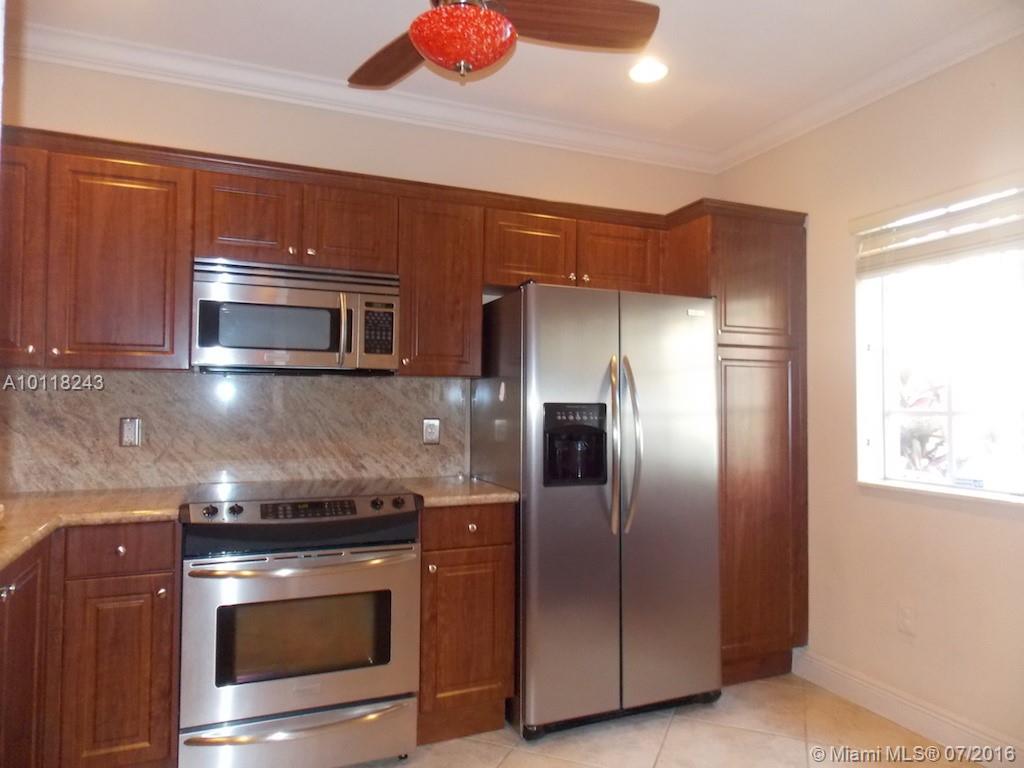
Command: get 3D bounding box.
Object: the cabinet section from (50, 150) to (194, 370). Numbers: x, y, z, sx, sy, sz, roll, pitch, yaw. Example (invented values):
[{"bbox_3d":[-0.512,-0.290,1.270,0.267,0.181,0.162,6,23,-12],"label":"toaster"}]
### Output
[{"bbox_3d":[-1.440,-0.415,2.557,0.447,0.735,0.324,1,-2,-23],"label":"cabinet section"}]

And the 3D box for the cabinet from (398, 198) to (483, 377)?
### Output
[{"bbox_3d":[-0.357,-0.394,3.012,0.367,0.741,0.352,1,-2,-23],"label":"cabinet"}]

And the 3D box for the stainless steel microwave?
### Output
[{"bbox_3d":[-0.874,-0.241,2.777,0.762,0.408,0.375,1,-2,-23],"label":"stainless steel microwave"}]

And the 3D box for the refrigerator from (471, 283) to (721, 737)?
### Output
[{"bbox_3d":[0.324,0.486,3.016,0.897,1.735,0.770,1,-2,-23],"label":"refrigerator"}]

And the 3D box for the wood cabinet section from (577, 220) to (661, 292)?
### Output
[{"bbox_3d":[0.450,-0.591,3.362,0.467,0.315,0.324,1,-2,-23],"label":"wood cabinet section"}]

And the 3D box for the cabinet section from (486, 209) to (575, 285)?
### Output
[{"bbox_3d":[0.026,-0.599,3.183,0.454,0.315,0.324,1,-2,-23],"label":"cabinet section"}]

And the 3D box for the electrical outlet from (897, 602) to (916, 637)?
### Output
[{"bbox_3d":[1.545,0.928,2.669,0.010,0.118,0.075,1,-2,-23],"label":"electrical outlet"}]

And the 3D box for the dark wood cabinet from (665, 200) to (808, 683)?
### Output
[{"bbox_3d":[0.993,0.277,3.389,0.522,2.185,0.655,1,-2,-23],"label":"dark wood cabinet"}]

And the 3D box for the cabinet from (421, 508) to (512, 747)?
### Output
[{"bbox_3d":[-0.293,0.904,2.841,0.365,0.882,0.625,1,-2,-23],"label":"cabinet"}]

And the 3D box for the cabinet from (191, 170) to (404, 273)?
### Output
[{"bbox_3d":[-0.878,-0.608,2.802,0.765,0.325,0.352,1,-2,-23],"label":"cabinet"}]

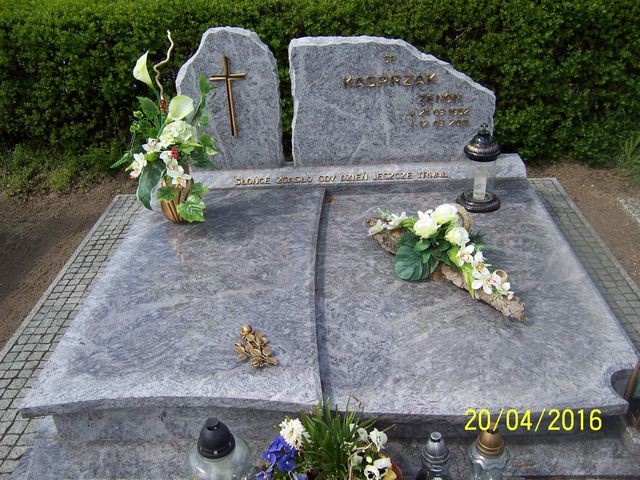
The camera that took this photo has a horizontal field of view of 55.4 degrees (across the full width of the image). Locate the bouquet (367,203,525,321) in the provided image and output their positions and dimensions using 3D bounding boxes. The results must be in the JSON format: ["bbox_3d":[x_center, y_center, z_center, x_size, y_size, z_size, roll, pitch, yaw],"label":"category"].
[{"bbox_3d":[0.438,0.011,2.202,0.295,0.203,0.806,-25,36,-32],"label":"bouquet"}]

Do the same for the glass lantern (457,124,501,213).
[{"bbox_3d":[0.684,-0.322,2.590,0.189,0.364,0.189,-2,30,4],"label":"glass lantern"}]

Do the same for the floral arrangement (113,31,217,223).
[{"bbox_3d":[-0.671,-0.450,2.550,0.461,0.799,0.332,-2,30,4],"label":"floral arrangement"}]

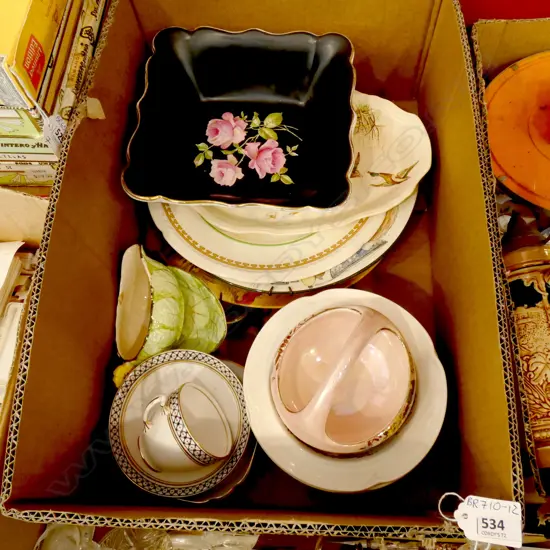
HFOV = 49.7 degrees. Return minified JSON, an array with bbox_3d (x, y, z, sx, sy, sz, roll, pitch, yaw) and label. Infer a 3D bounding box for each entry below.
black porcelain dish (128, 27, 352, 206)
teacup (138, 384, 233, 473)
[{"bbox_3d":[-0.029,-0.147,0.594,0.205,0.055,0.203,3,66,2],"label":"black porcelain dish"},{"bbox_3d":[-0.083,0.128,0.488,0.057,0.085,0.067,-33,40,17],"label":"teacup"}]

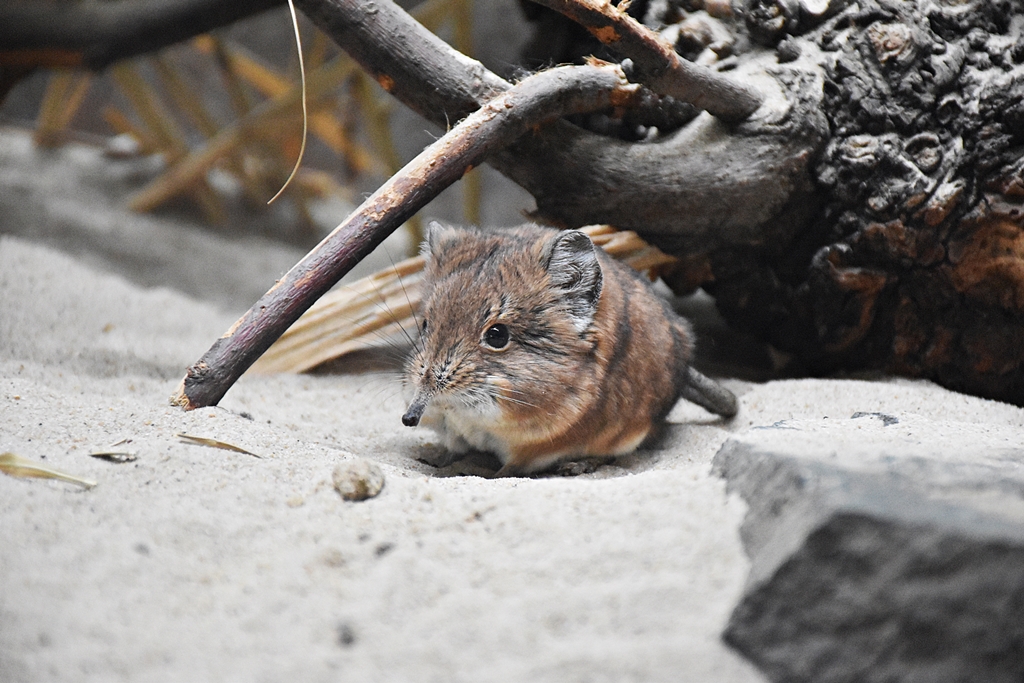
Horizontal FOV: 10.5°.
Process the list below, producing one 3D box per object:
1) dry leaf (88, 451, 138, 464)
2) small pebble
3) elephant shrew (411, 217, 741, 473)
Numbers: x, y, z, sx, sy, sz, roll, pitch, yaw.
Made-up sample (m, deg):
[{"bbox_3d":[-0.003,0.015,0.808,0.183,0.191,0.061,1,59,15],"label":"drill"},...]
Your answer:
[{"bbox_3d":[-0.090,0.026,1.255,0.011,0.003,0.005,0,14,0],"label":"dry leaf"},{"bbox_3d":[-0.035,0.031,1.248,0.012,0.009,0.011,0,14,0],"label":"small pebble"},{"bbox_3d":[0.015,-0.002,1.390,0.099,0.059,0.050,-12,19,-38],"label":"elephant shrew"}]

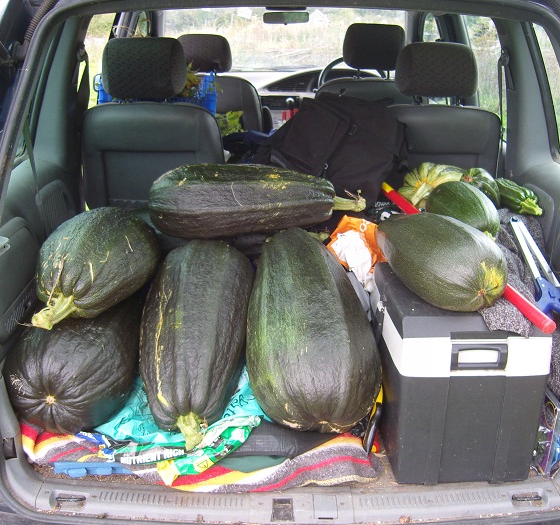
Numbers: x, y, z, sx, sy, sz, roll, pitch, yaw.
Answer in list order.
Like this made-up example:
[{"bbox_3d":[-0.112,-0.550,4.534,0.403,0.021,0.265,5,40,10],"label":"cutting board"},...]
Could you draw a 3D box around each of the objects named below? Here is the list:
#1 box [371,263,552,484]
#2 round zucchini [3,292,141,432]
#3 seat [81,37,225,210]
[{"bbox_3d":[0.388,0.230,1.599,0.300,0.394,0.380,-1,19,-3],"label":"box"},{"bbox_3d":[-0.513,0.252,1.732,0.290,0.280,0.460,1,19,3],"label":"round zucchini"},{"bbox_3d":[-0.392,-0.308,2.565,0.445,1.020,0.640,1,21,1],"label":"seat"}]

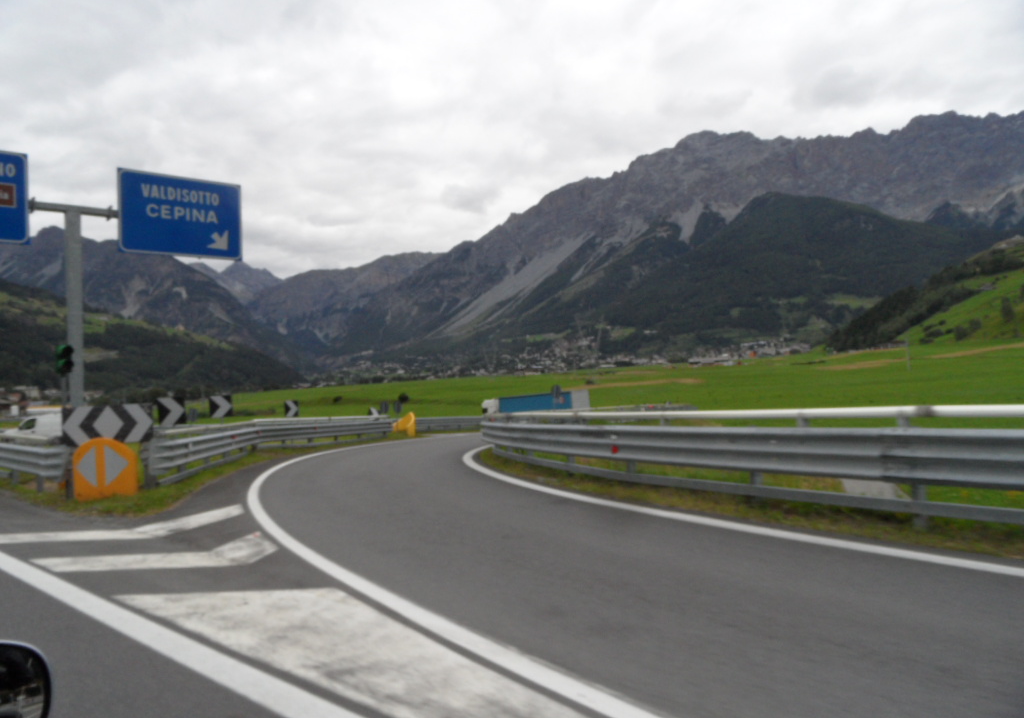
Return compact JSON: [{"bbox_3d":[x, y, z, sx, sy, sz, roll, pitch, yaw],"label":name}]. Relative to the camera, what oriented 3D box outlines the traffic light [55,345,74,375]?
[{"bbox_3d":[-7.626,0.009,12.100,0.320,0.530,0.240,-4,-3,38],"label":"traffic light"}]

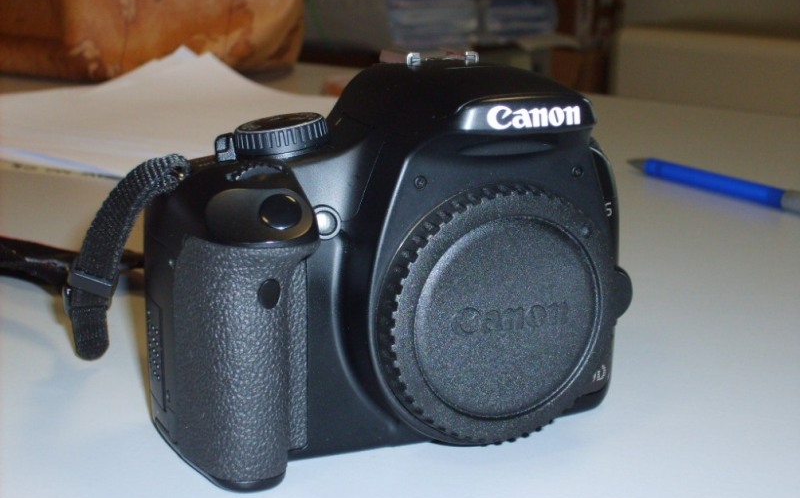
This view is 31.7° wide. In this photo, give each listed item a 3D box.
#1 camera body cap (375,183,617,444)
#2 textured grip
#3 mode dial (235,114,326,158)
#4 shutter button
[{"bbox_3d":[0.026,0.017,0.360,0.065,0.065,0.010,-5,13,-22],"label":"camera body cap"},{"bbox_3d":[-0.037,0.025,0.346,0.032,0.060,0.026,-5,13,-22],"label":"textured grip"},{"bbox_3d":[-0.031,-0.030,0.369,0.024,0.006,0.024,-16,16,-19],"label":"mode dial"},{"bbox_3d":[-0.029,-0.009,0.340,0.010,0.003,0.010,3,58,-5],"label":"shutter button"}]

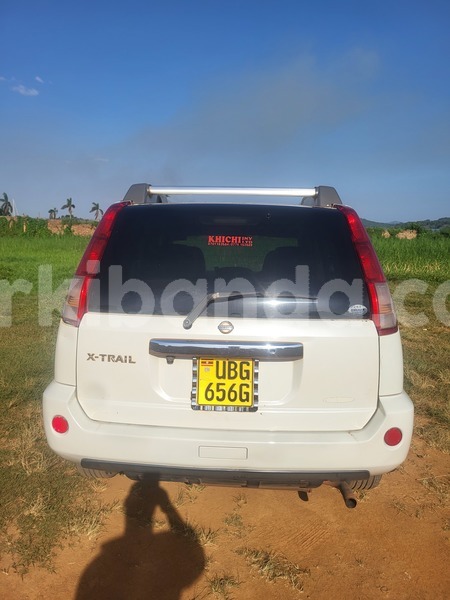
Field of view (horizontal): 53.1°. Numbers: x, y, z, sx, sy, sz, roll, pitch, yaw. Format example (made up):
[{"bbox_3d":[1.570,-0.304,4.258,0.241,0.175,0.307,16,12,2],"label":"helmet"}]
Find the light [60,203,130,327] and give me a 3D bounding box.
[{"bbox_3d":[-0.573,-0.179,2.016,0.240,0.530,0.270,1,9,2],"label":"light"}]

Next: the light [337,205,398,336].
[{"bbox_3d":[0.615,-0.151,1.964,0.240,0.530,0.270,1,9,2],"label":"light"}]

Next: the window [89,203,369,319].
[{"bbox_3d":[0.021,-0.183,1.977,1.160,0.530,0.110,1,-16,2],"label":"window"}]

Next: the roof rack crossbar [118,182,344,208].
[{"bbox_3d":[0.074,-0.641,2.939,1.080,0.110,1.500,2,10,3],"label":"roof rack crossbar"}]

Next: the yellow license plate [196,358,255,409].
[{"bbox_3d":[0.002,0.354,1.920,0.245,0.215,0.020,2,2,3],"label":"yellow license plate"}]

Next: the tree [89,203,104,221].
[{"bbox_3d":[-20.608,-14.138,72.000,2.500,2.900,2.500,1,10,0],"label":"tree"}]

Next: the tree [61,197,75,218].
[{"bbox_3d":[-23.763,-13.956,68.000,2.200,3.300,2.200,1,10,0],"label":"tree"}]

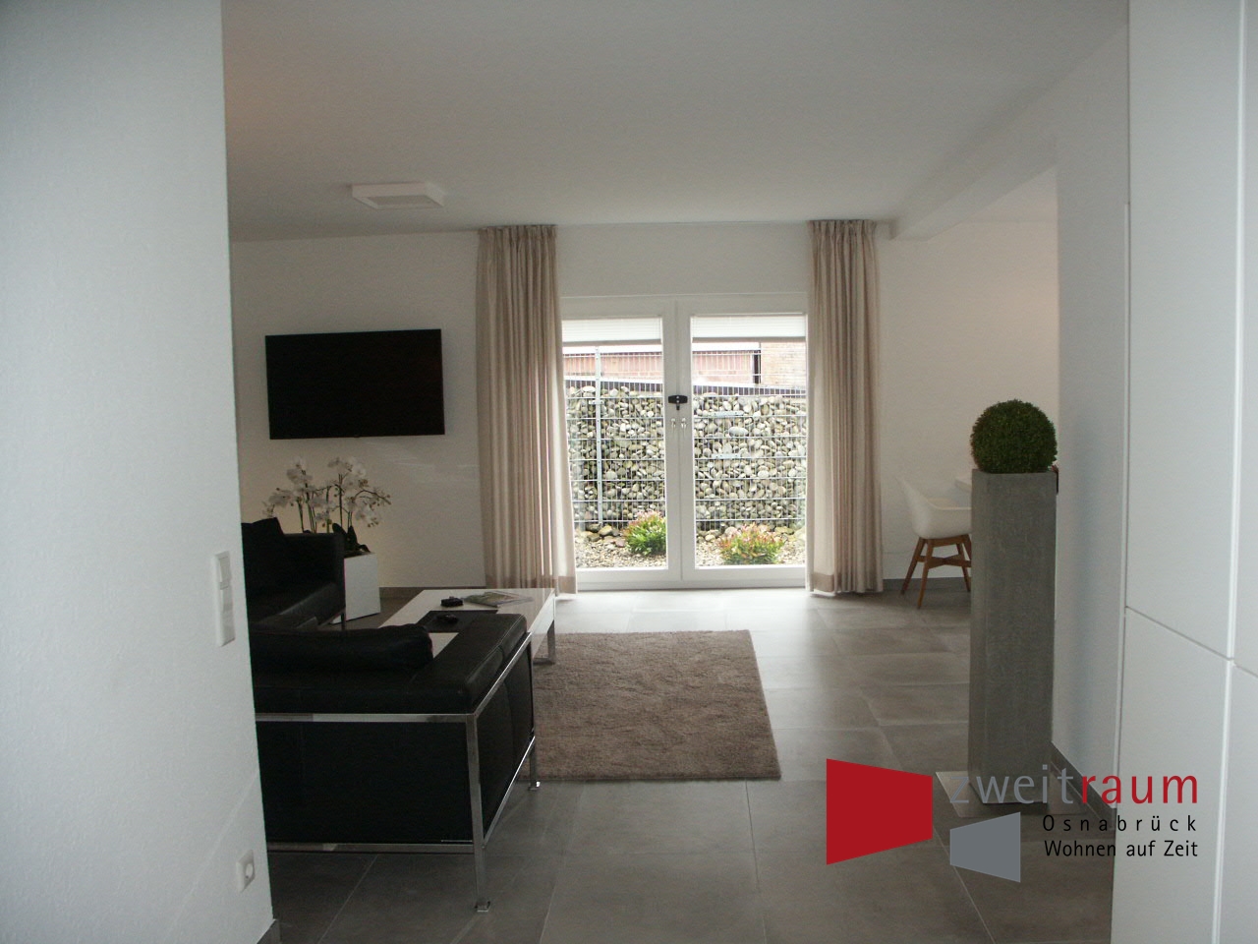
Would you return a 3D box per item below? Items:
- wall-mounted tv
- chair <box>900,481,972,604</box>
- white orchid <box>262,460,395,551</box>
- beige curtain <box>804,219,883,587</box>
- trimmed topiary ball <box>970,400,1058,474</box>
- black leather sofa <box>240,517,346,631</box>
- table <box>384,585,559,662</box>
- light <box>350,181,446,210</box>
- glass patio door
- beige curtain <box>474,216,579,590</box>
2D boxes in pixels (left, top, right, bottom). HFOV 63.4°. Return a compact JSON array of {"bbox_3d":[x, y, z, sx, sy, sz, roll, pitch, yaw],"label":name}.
[{"bbox_3d":[-1.946,-0.617,7.213,1.280,0.740,0.060,-1,5,4],"label":"wall-mounted tv"},{"bbox_3d":[2.092,0.443,6.711,0.600,0.830,0.620,-1,5,4],"label":"chair"},{"bbox_3d":[-1.989,0.223,6.692,0.780,0.630,0.500,-1,5,4],"label":"white orchid"},{"bbox_3d":[1.482,-0.433,6.943,0.520,2.560,0.200,-1,5,4],"label":"beige curtain"},{"bbox_3d":[1.310,-0.114,3.460,0.290,0.275,0.290,-1,5,4],"label":"trimmed topiary ball"},{"bbox_3d":[-2.154,0.721,5.168,0.880,0.720,1.850,-1,5,4],"label":"black leather sofa"},{"bbox_3d":[-0.791,0.889,4.734,0.730,0.400,1.450,-1,5,4],"label":"table"},{"bbox_3d":[-1.275,-1.527,5.653,0.400,0.070,0.380,-1,5,4],"label":"light"},{"bbox_3d":[0.362,-0.195,7.250,1.980,2.110,0.120,-1,5,4],"label":"glass patio door"},{"bbox_3d":[-0.725,-0.405,7.086,0.640,2.580,0.190,-1,5,4],"label":"beige curtain"}]

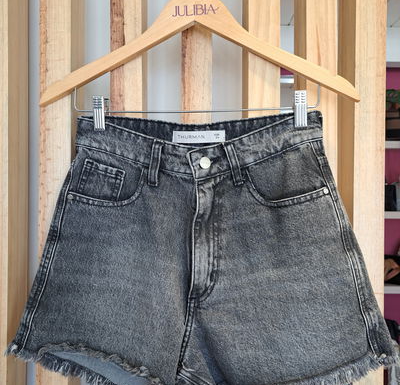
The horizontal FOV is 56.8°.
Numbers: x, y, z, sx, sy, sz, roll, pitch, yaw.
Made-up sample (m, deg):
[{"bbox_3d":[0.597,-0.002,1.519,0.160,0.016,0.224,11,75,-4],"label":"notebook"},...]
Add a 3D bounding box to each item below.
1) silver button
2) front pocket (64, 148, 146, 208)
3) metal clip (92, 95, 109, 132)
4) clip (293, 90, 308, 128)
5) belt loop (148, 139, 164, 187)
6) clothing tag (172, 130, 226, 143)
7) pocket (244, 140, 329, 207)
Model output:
[{"bbox_3d":[0.006,-0.038,0.481,0.015,0.015,0.006,0,0,3],"label":"silver button"},{"bbox_3d":[-0.127,-0.022,0.502,0.106,0.080,0.018,0,0,11],"label":"front pocket"},{"bbox_3d":[-0.139,-0.110,0.517,0.015,0.049,0.022,0,0,5],"label":"metal clip"},{"bbox_3d":[0.135,-0.111,0.493,0.015,0.049,0.022,0,0,5],"label":"clip"},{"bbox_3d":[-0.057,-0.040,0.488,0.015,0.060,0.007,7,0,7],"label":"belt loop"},{"bbox_3d":[0.000,-0.077,0.512,0.073,0.017,0.002,0,0,5],"label":"clothing tag"},{"bbox_3d":[0.114,-0.025,0.487,0.109,0.086,0.018,0,0,-3],"label":"pocket"}]

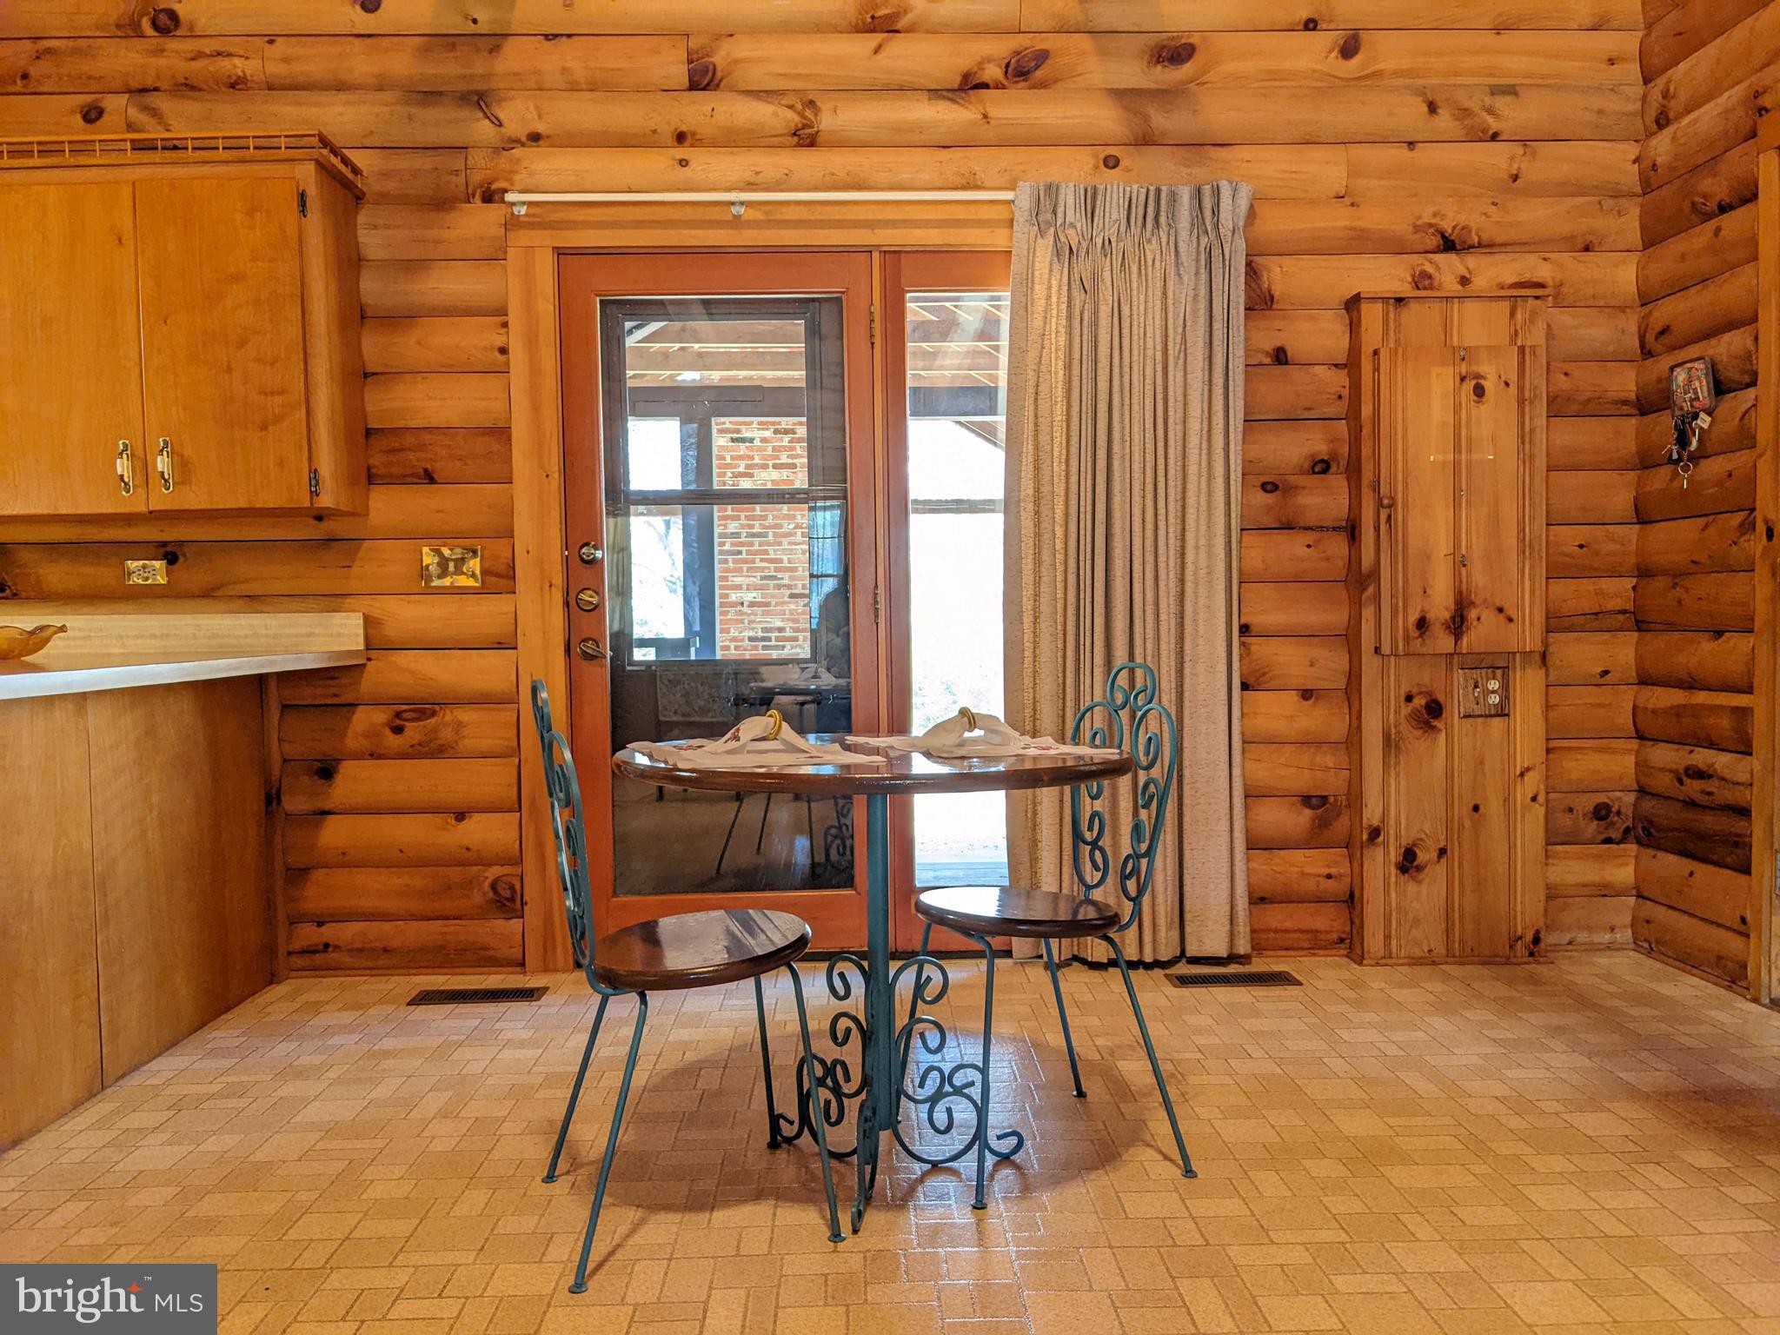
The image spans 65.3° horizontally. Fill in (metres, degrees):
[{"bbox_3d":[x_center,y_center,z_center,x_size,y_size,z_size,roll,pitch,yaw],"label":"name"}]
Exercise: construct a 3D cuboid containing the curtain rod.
[{"bbox_3d":[-0.041,-1.290,3.846,2.049,0.065,0.090,-1,3,-1],"label":"curtain rod"}]

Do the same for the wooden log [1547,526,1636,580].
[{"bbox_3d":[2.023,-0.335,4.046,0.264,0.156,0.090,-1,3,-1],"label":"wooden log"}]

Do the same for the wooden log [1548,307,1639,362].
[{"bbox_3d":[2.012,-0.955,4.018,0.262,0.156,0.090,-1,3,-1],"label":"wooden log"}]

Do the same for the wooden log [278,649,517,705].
[{"bbox_3d":[-1.392,0.022,3.995,0.671,0.152,0.131,-1,2,-1],"label":"wooden log"}]

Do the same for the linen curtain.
[{"bbox_3d":[0.671,-0.257,3.901,0.690,2.189,0.141,-1,2,-1],"label":"linen curtain"}]

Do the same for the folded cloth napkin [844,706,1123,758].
[{"bbox_3d":[0.158,0.109,2.533,0.477,0.078,0.352,-1,2,-1],"label":"folded cloth napkin"}]

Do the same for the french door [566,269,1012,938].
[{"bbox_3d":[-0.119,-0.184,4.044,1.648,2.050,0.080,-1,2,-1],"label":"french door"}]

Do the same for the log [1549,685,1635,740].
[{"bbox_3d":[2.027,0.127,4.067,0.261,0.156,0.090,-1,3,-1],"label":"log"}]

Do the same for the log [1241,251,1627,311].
[{"bbox_3d":[1.574,-1.105,4.027,1.131,0.159,0.131,-1,2,-1],"label":"log"}]

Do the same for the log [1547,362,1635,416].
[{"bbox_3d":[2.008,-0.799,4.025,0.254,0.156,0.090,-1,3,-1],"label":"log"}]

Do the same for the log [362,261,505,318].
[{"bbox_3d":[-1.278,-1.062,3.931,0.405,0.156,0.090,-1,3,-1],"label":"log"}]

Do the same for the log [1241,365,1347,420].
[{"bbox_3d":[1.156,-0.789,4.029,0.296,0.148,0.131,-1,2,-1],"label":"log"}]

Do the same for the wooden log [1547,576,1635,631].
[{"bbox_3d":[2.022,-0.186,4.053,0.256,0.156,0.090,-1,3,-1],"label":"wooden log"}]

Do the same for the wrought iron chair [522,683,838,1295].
[{"bbox_3d":[-0.355,0.468,2.341,0.487,0.906,0.437,-2,2,-20],"label":"wrought iron chair"}]

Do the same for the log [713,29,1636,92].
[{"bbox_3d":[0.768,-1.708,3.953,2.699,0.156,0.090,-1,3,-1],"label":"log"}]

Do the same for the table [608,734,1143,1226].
[{"bbox_3d":[-0.023,0.531,2.494,0.912,0.761,0.912,-1,2,-1],"label":"table"}]

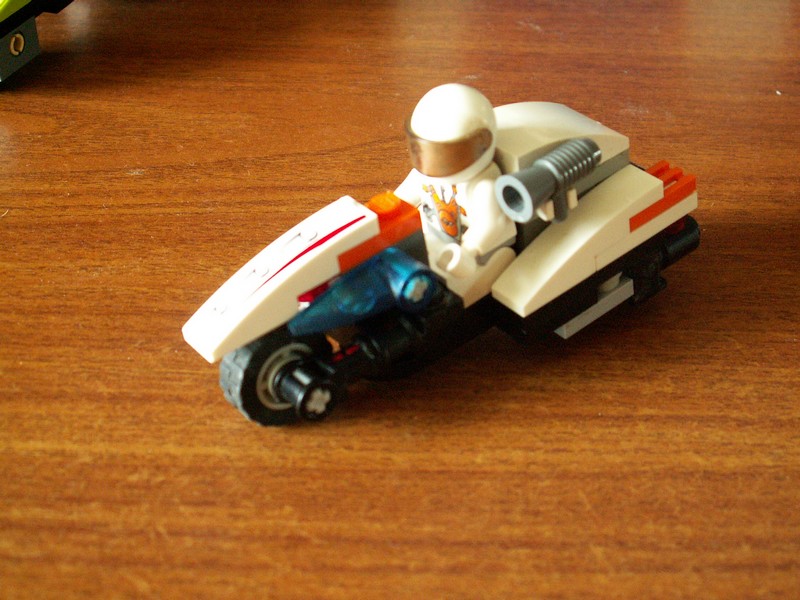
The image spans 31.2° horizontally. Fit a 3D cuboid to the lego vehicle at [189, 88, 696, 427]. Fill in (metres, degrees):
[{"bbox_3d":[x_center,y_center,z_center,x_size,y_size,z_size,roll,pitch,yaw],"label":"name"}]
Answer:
[{"bbox_3d":[0.008,-0.009,0.237,0.097,0.036,0.032,-23,40,-31],"label":"lego vehicle"}]

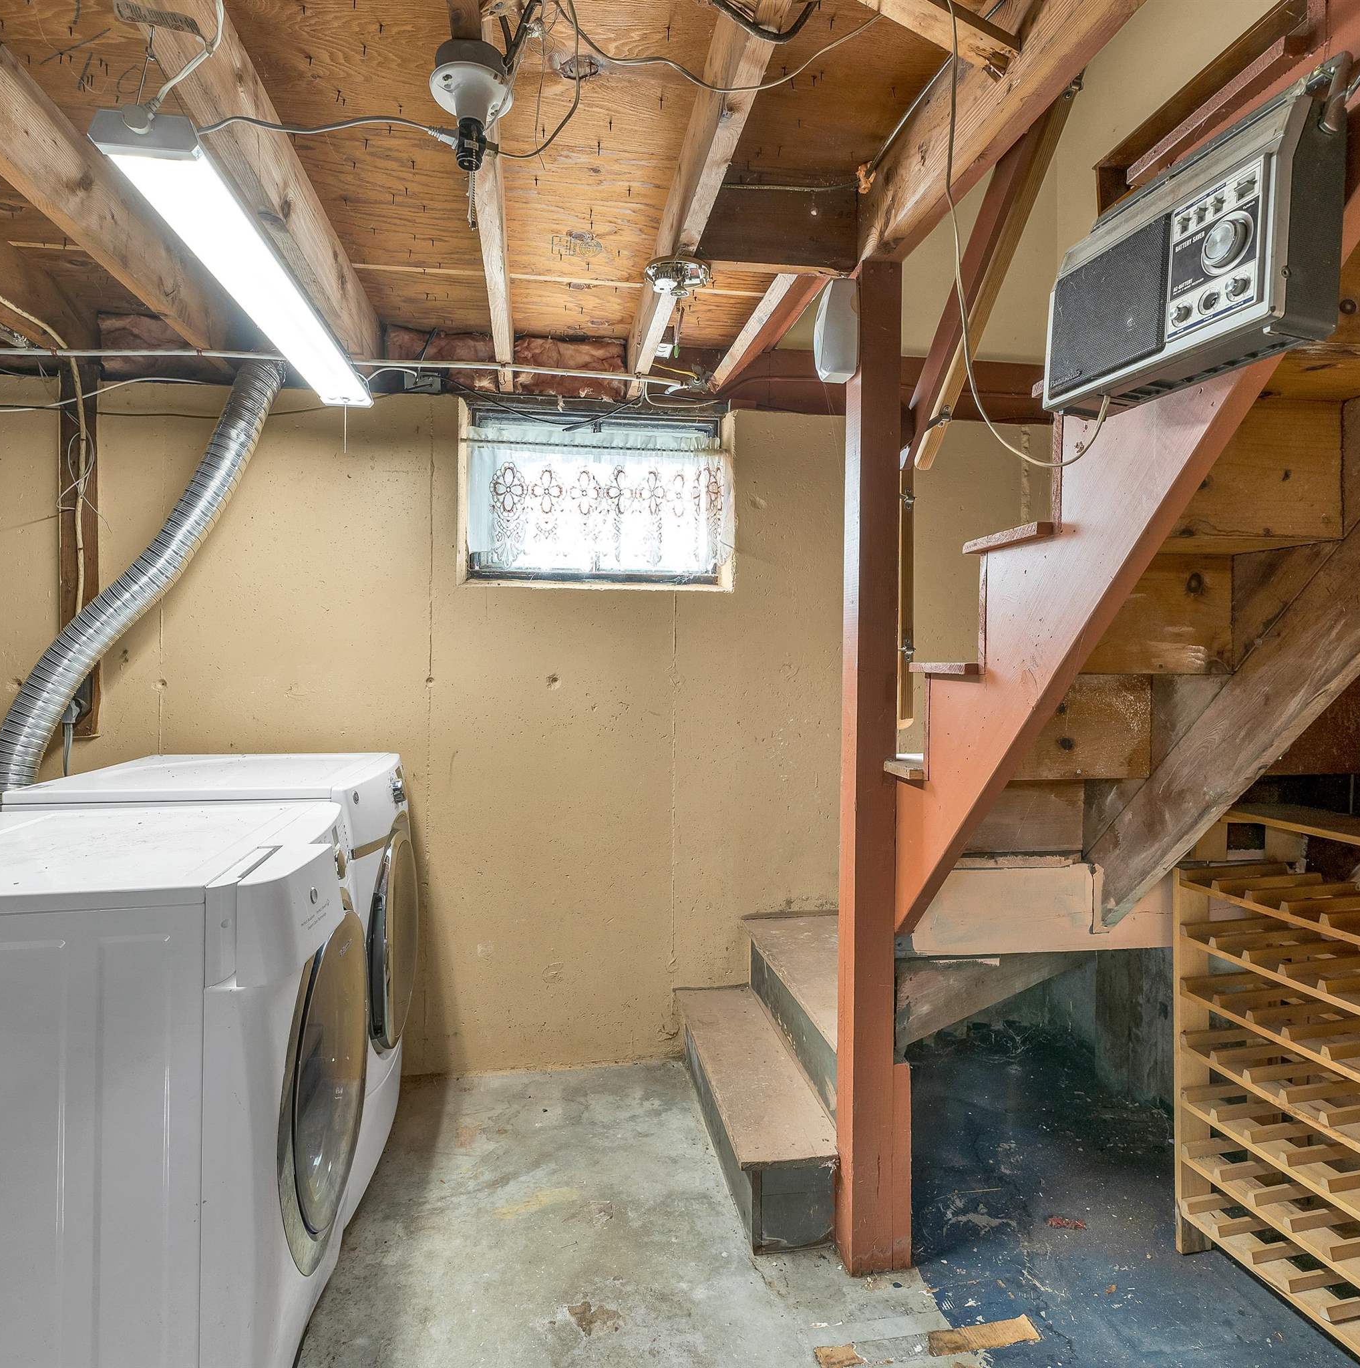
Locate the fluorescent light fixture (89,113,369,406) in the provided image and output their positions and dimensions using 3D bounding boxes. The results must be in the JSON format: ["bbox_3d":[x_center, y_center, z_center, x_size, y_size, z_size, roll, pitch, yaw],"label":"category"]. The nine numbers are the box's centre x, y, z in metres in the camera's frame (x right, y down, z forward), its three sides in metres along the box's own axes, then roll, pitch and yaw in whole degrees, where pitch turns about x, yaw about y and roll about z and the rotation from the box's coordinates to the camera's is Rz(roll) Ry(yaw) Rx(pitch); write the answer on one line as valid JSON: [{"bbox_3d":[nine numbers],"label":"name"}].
[{"bbox_3d":[-0.925,-0.872,1.839,0.158,0.066,1.195,0,1,-9],"label":"fluorescent light fixture"}]

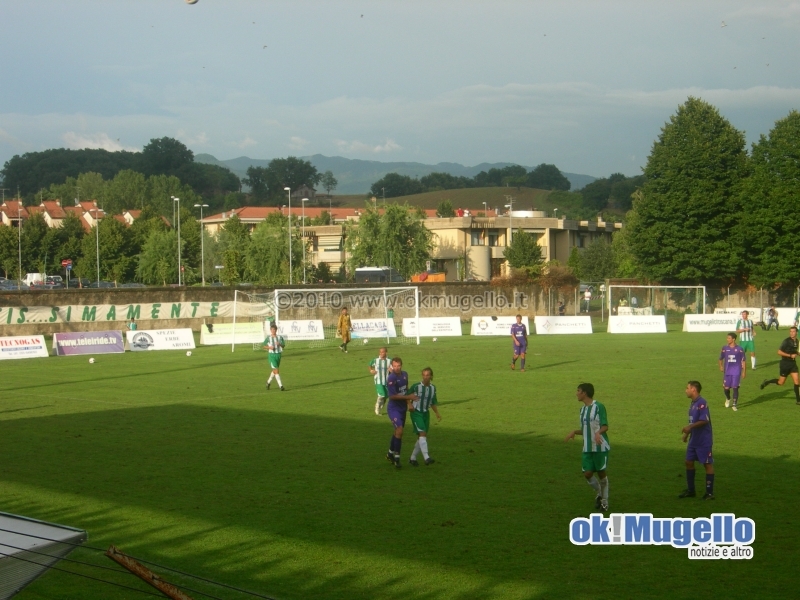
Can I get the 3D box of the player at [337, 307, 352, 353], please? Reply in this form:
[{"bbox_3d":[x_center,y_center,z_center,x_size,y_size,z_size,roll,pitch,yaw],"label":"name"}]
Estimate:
[{"bbox_3d":[-2.213,1.193,66.600,0.630,1.810,0.480,-2,1,3],"label":"player"}]

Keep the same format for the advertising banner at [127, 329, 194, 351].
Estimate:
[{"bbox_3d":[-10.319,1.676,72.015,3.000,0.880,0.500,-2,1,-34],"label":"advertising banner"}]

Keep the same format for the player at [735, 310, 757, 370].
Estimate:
[{"bbox_3d":[10.879,1.258,52.260,0.600,1.820,0.500,0,1,18],"label":"player"}]

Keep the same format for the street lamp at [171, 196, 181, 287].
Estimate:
[{"bbox_3d":[-18.910,-4.370,142.073,0.600,8.587,0.250,-1,1,22],"label":"street lamp"}]

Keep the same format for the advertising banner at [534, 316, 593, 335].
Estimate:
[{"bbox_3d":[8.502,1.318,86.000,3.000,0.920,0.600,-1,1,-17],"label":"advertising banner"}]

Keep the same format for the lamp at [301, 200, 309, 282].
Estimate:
[{"bbox_3d":[-8.159,-4.540,145.072,0.650,8.438,0.250,-1,1,22],"label":"lamp"}]

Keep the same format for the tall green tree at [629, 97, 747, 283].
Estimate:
[{"bbox_3d":[21.106,-7.418,122.155,8.800,15.009,8.600,-1,1,0],"label":"tall green tree"}]

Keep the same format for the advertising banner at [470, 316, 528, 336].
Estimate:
[{"bbox_3d":[4.811,1.250,79.534,2.800,0.890,0.600,-1,1,-13],"label":"advertising banner"}]

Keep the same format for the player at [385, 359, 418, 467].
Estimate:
[{"bbox_3d":[0.001,1.896,28.360,0.500,1.820,0.480,-1,1,-34],"label":"player"}]

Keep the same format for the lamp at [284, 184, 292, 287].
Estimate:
[{"bbox_3d":[-8.726,-4.488,132.075,0.600,8.796,0.250,-1,1,22],"label":"lamp"}]

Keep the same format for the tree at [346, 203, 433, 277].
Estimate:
[{"bbox_3d":[-0.952,-5.040,160.090,8.300,8.673,8.000,-1,1,0],"label":"tree"}]

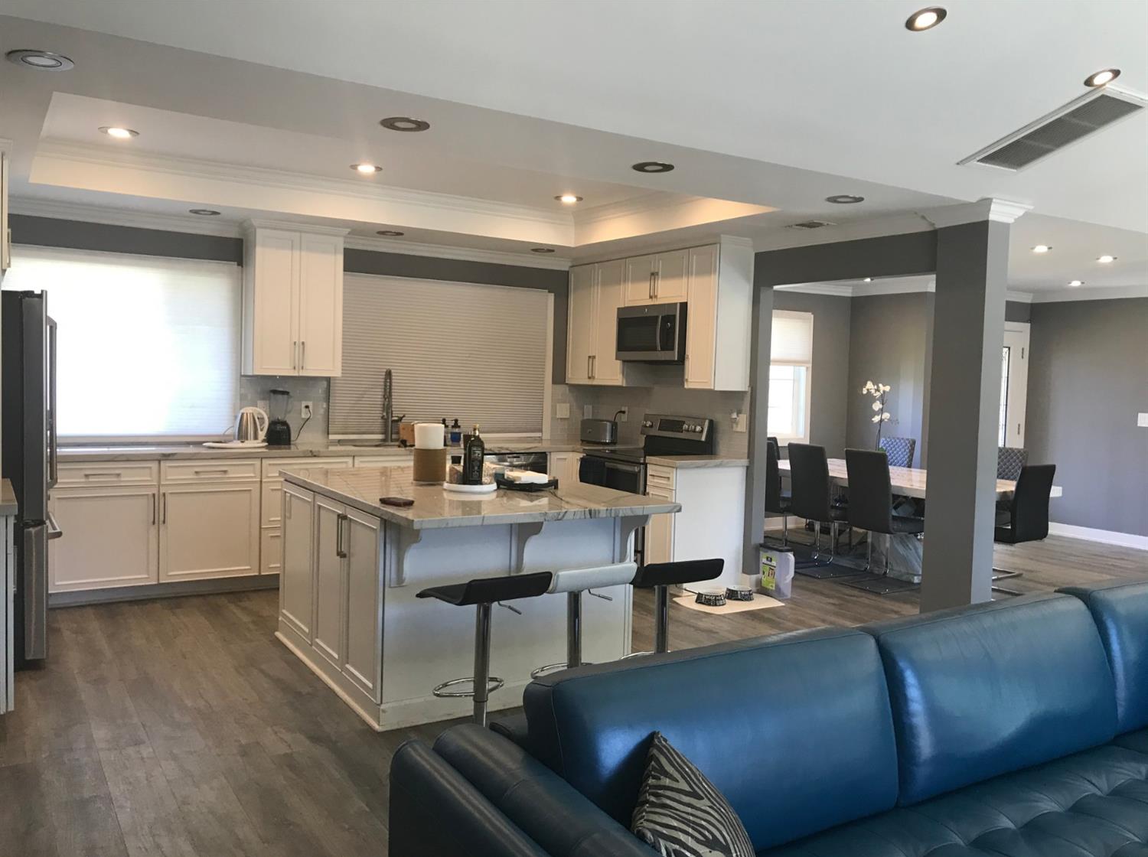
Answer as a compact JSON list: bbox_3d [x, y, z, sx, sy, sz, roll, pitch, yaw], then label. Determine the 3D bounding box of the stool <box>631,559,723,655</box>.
[{"bbox_3d":[0.355,0.894,3.882,0.381,0.728,0.381,0,4,-27],"label":"stool"}]

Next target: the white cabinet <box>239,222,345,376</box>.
[{"bbox_3d":[-1.954,-0.888,6.464,0.653,1.040,0.366,0,4,-32],"label":"white cabinet"}]

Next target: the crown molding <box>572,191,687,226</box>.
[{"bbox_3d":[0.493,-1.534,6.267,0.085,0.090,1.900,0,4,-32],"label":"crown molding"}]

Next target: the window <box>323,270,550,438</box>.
[{"bbox_3d":[-1.018,-0.553,7.365,1.849,1.210,0.060,0,4,-32],"label":"window"}]

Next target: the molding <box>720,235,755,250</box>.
[{"bbox_3d":[1.106,-1.246,6.198,0.320,0.080,0.060,0,3,-32],"label":"molding"}]

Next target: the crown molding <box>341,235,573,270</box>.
[{"bbox_3d":[-0.888,-1.367,7.255,2.050,0.100,0.080,0,3,-32],"label":"crown molding"}]

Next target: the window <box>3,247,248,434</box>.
[{"bbox_3d":[-2.983,-0.532,6.056,1.564,1.223,0.079,0,4,-32],"label":"window"}]

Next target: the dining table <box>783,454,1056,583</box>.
[{"bbox_3d":[2.476,0.740,7.555,1.250,0.755,2.380,0,4,-32],"label":"dining table"}]

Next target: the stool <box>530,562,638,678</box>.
[{"bbox_3d":[-0.018,0.891,3.757,0.390,0.730,0.420,0,4,-32],"label":"stool"}]

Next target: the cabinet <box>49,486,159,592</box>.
[{"bbox_3d":[-2.985,0.642,5.854,0.603,0.630,0.580,0,4,-32],"label":"cabinet"}]

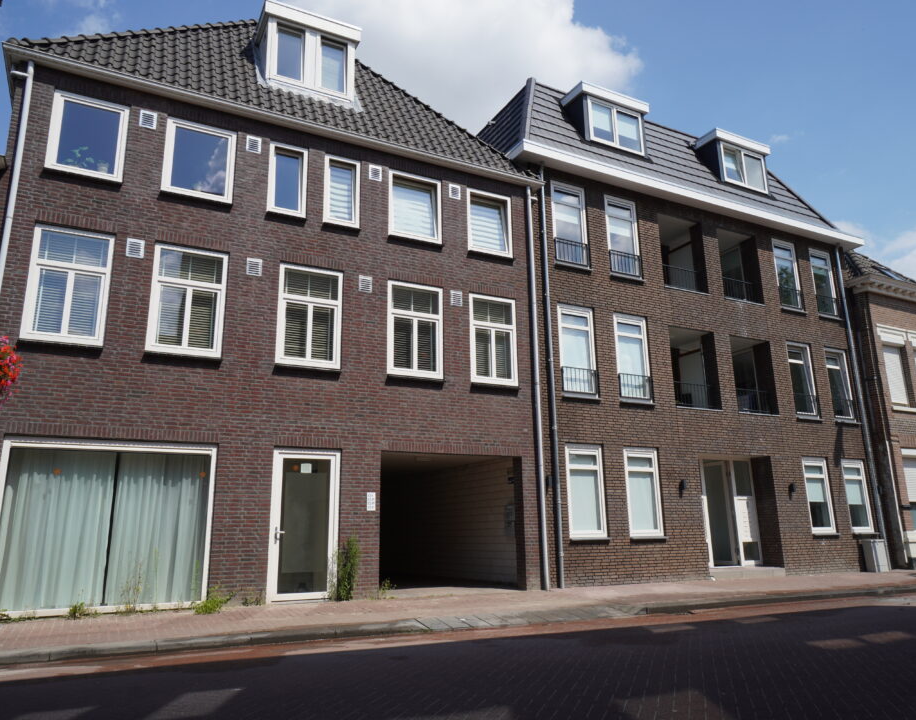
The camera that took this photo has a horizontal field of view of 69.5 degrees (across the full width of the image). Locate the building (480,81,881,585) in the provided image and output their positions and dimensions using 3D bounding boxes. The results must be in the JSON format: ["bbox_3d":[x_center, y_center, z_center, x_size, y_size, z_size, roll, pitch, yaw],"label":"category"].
[{"bbox_3d":[4.371,-0.209,19.698,11.395,12.309,9.480,6,-16,-26],"label":"building"}]

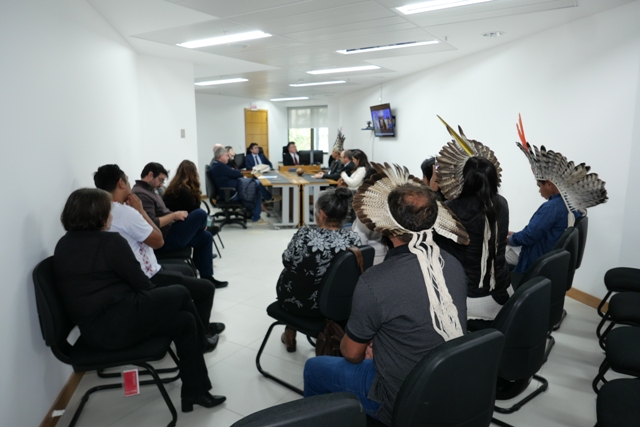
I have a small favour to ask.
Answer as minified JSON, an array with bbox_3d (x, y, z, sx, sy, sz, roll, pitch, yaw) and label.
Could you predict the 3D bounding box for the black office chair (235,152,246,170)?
[{"bbox_3d":[-1.630,-0.622,8.813,0.600,1.180,0.600,2,9,15],"label":"black office chair"}]

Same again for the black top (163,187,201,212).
[{"bbox_3d":[-1.690,-0.143,5.193,0.320,0.580,0.450,-5,10,-30],"label":"black top"}]

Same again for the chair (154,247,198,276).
[{"bbox_3d":[-1.588,0.336,4.223,0.600,0.860,0.500,-3,9,-16],"label":"chair"}]

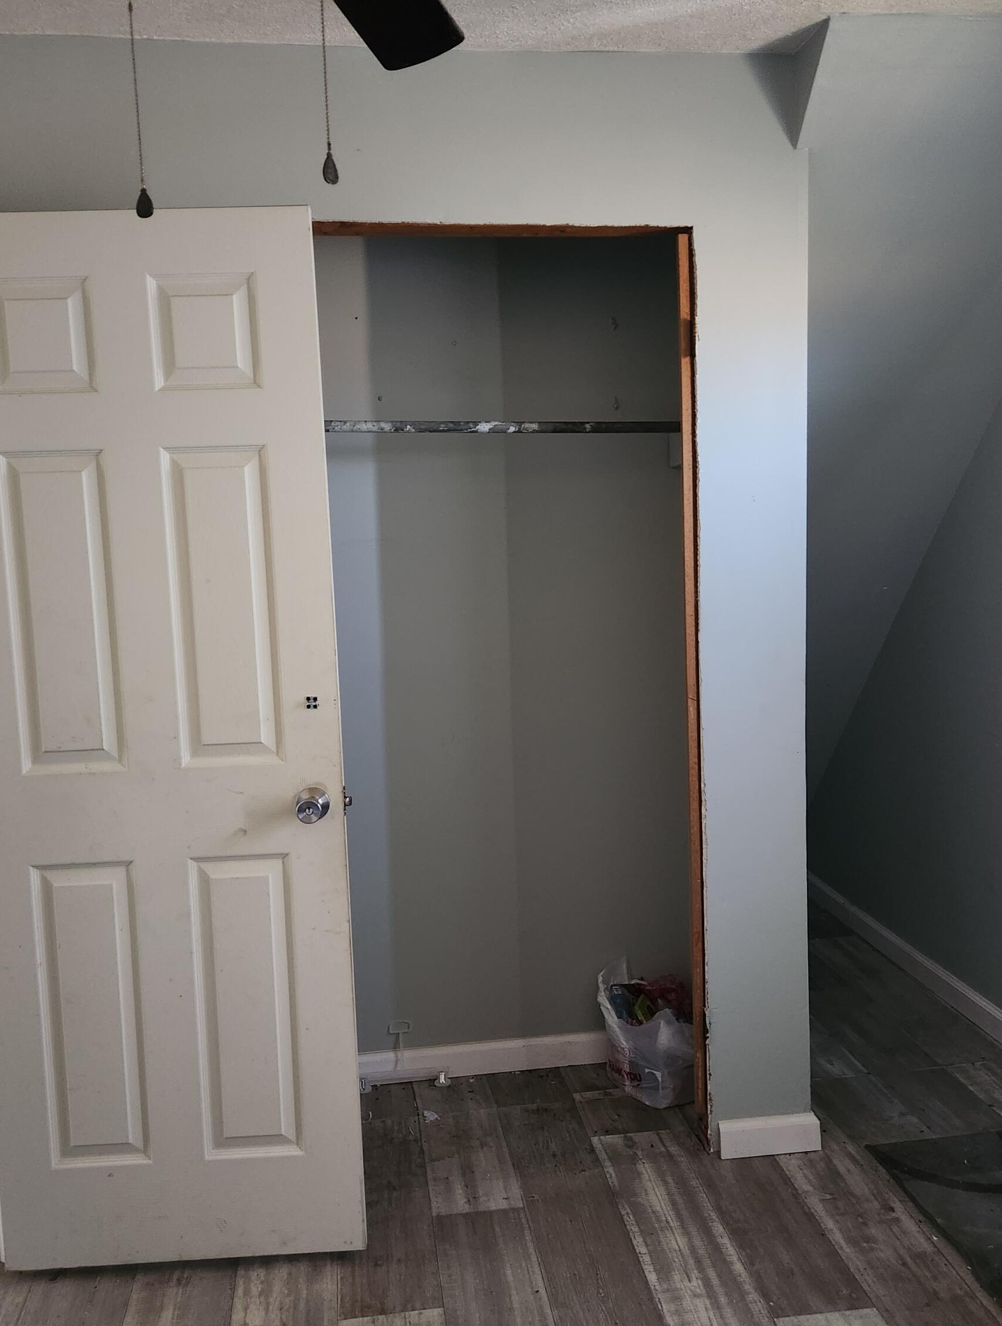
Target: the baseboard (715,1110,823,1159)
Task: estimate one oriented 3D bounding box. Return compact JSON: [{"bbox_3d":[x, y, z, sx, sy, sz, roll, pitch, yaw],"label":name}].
[{"bbox_3d":[0.622,1.091,2.707,0.235,0.082,0.017,-3,6,-5],"label":"baseboard"}]

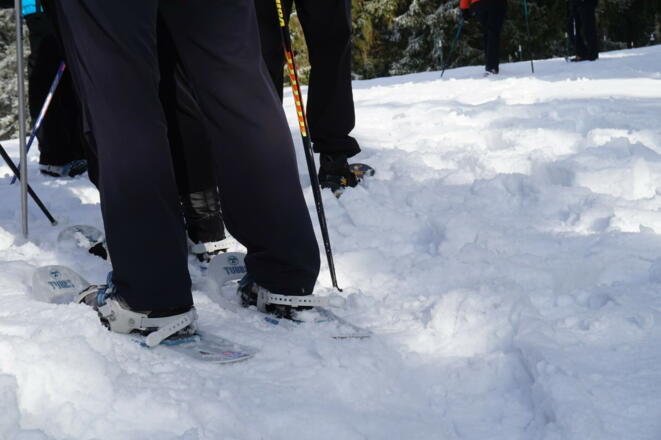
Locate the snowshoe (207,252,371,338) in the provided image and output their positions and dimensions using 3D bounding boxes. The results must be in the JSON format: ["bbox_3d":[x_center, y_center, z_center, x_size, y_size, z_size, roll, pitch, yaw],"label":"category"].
[{"bbox_3d":[-0.112,0.172,3.375,0.210,0.140,0.600,-6,16,-34],"label":"snowshoe"}]

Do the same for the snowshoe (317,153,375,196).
[{"bbox_3d":[0.024,-0.160,5.390,0.210,0.140,0.600,4,16,22],"label":"snowshoe"}]

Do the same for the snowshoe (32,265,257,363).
[{"bbox_3d":[-0.429,0.199,3.136,0.600,0.140,0.210,16,15,27],"label":"snowshoe"}]

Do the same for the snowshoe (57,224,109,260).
[{"bbox_3d":[-0.584,0.096,3.971,0.210,0.140,0.600,-9,18,-43],"label":"snowshoe"}]

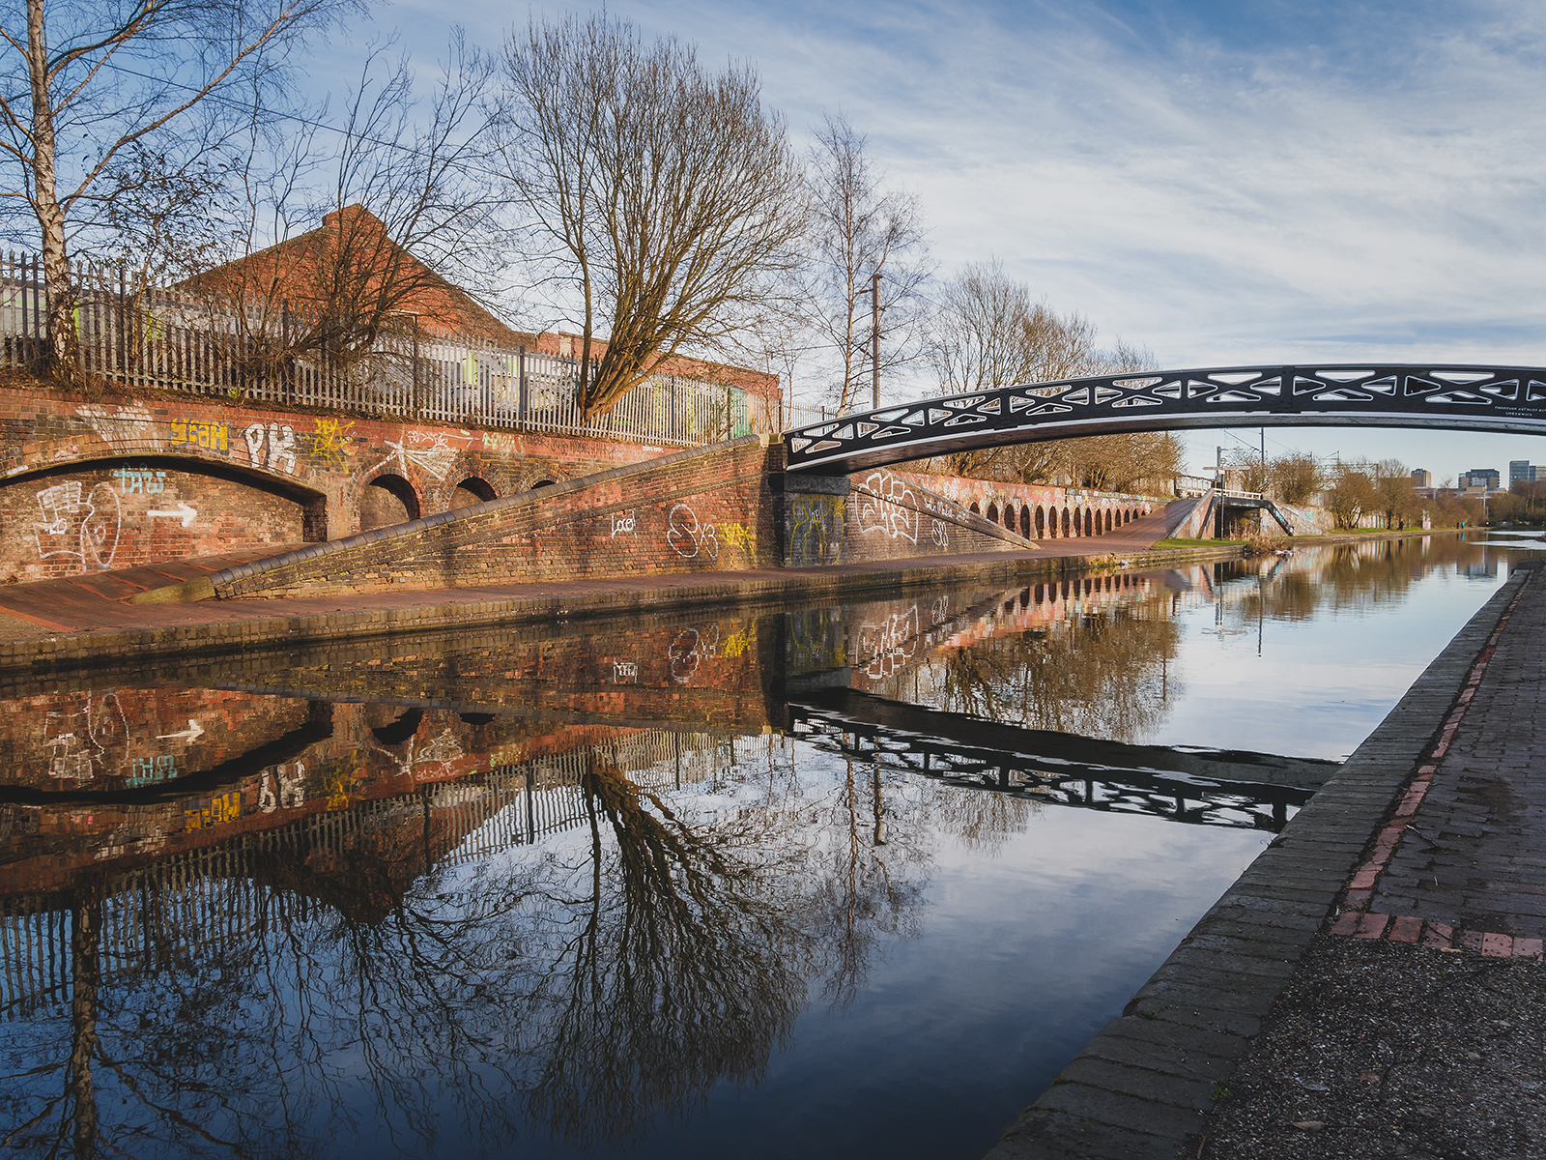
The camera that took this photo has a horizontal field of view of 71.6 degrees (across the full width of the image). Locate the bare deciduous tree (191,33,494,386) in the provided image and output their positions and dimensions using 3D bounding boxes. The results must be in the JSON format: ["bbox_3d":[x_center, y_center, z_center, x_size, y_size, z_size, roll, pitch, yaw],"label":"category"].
[{"bbox_3d":[-7.130,-5.960,17.820,5.220,6.070,4.800,0,3,0],"label":"bare deciduous tree"}]

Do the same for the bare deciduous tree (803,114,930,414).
[{"bbox_3d":[3.010,-9.290,34.480,4.110,11.140,4.100,0,3,0],"label":"bare deciduous tree"}]

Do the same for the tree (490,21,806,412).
[{"bbox_3d":[-2.720,-7.830,23.840,6.980,9.260,6.500,0,3,0],"label":"tree"}]

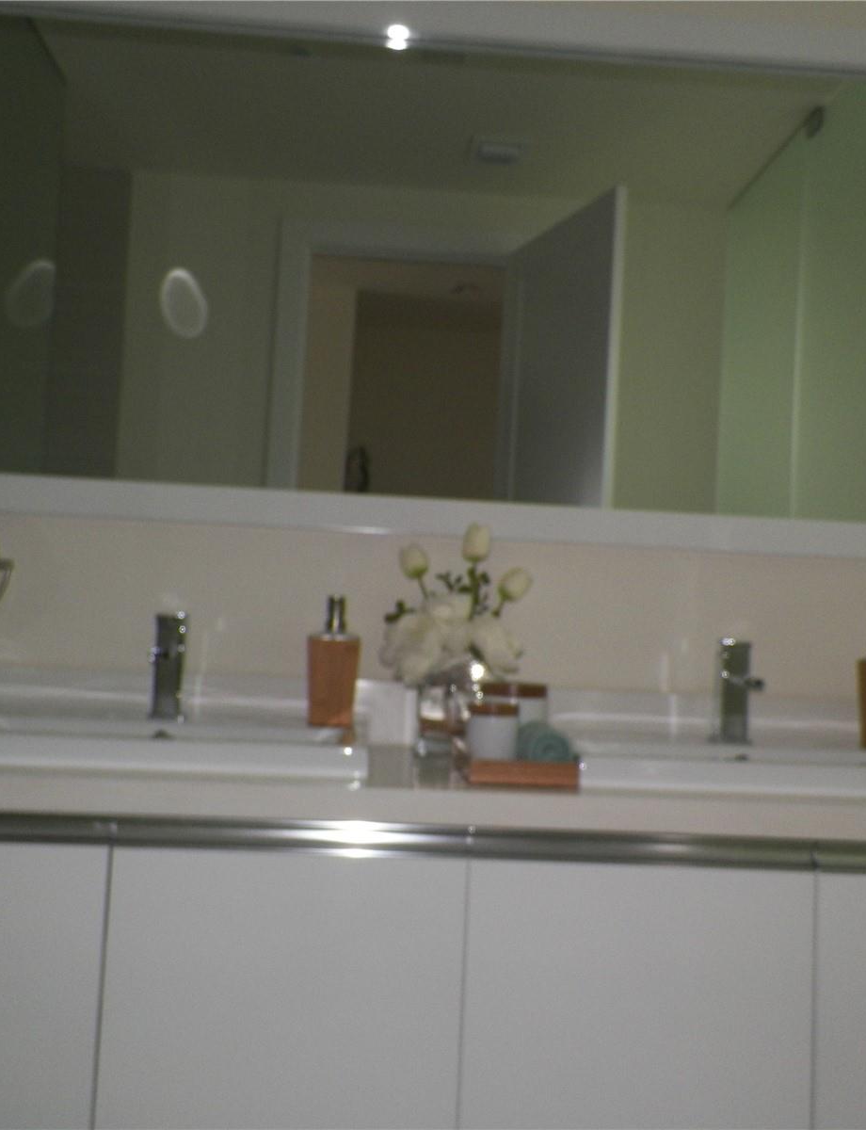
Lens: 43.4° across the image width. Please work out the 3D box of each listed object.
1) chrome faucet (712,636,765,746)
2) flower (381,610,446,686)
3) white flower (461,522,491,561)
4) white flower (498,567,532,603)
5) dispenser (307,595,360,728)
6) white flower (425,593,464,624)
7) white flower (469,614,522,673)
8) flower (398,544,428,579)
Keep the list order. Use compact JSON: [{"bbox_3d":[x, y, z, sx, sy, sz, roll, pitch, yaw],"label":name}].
[{"bbox_3d":[0.457,0.188,1.635,0.060,0.155,0.112,3,-4,-3],"label":"chrome faucet"},{"bbox_3d":[-0.030,0.122,1.596,0.097,0.104,0.087,3,-4,-3],"label":"flower"},{"bbox_3d":[0.065,-0.034,1.656,0.042,0.059,0.042,5,-4,-3],"label":"white flower"},{"bbox_3d":[0.125,0.030,1.655,0.041,0.055,0.041,38,-5,0],"label":"white flower"},{"bbox_3d":[-0.148,0.142,1.621,0.073,0.191,0.070,3,-4,-3],"label":"dispenser"},{"bbox_3d":[0.017,0.068,1.634,0.064,0.051,0.064,3,-4,-3],"label":"white flower"},{"bbox_3d":[0.093,0.116,1.603,0.080,0.087,0.074,3,-4,-3],"label":"white flower"},{"bbox_3d":[-0.029,-0.004,1.649,0.042,0.052,0.042,-9,-3,-3],"label":"flower"}]

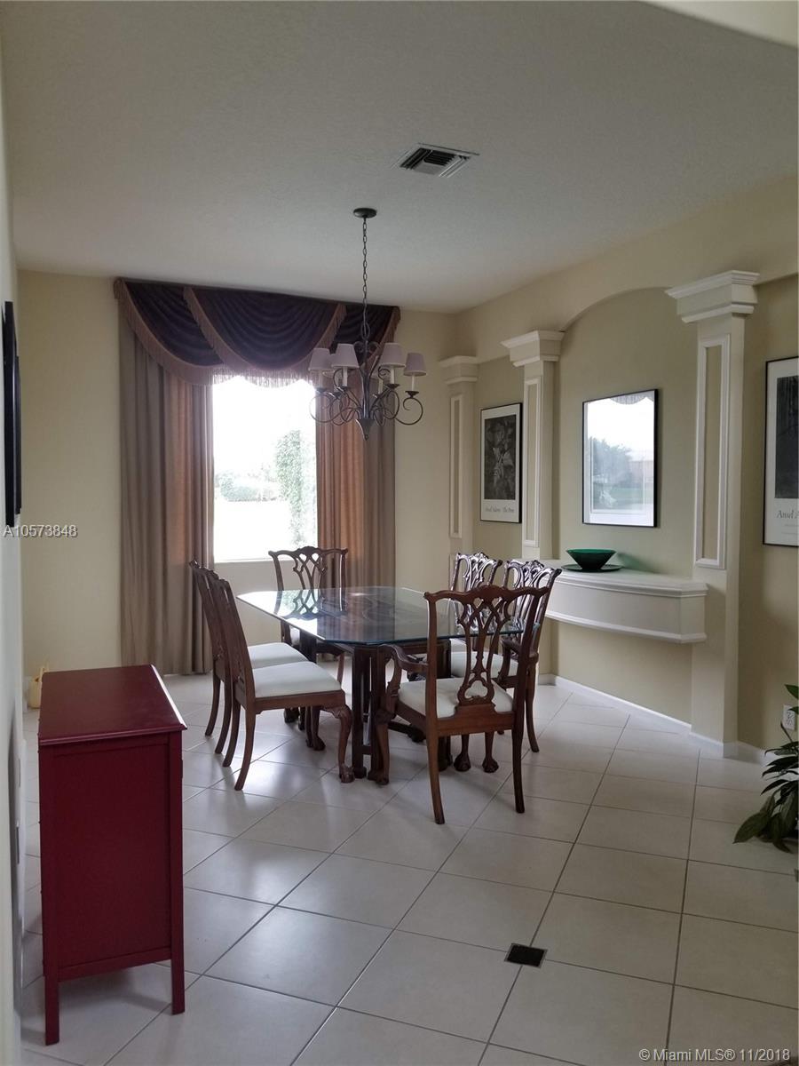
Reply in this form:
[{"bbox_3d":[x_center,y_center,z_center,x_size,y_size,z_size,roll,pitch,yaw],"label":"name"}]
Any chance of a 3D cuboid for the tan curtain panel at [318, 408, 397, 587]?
[{"bbox_3d":[-0.393,-0.385,7.137,0.749,3.033,0.147,-1,3,-23],"label":"tan curtain panel"}]

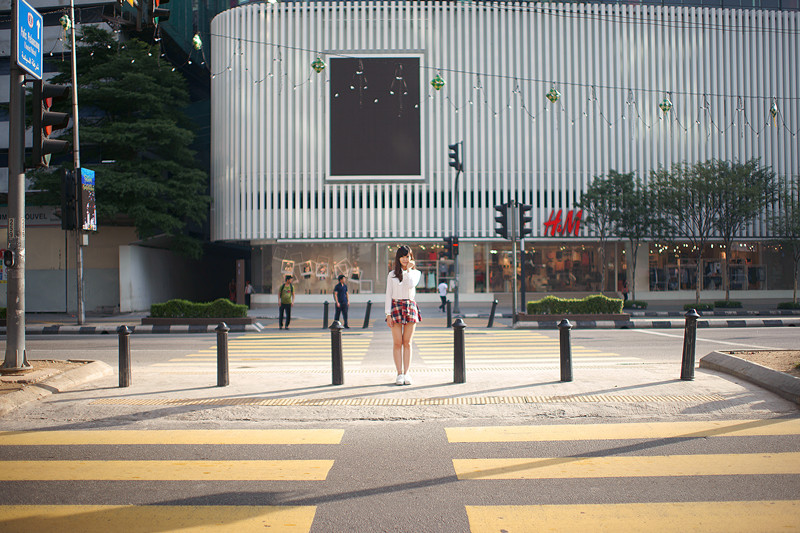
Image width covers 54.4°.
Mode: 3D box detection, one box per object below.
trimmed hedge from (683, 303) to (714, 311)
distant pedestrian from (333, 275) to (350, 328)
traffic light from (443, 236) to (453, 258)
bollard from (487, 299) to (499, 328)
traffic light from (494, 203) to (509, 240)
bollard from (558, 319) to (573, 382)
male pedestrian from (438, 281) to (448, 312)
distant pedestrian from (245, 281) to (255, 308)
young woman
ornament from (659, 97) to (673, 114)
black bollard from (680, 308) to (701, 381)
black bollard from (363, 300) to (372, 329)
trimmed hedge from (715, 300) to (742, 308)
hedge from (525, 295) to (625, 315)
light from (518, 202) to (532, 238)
[{"bbox_3d":[13.862,1.905,36.134,1.269,0.294,1.066,0,-2,0],"label":"trimmed hedge"},{"bbox_3d":[-1.828,1.100,24.300,0.520,1.690,0.380,0,-2,-24],"label":"distant pedestrian"},{"bbox_3d":[2.217,-0.899,36.300,0.430,1.004,0.340,0,-1,-4],"label":"traffic light"},{"bbox_3d":[3.009,1.532,24.969,0.178,0.883,0.178,10,-2,0],"label":"bollard"},{"bbox_3d":[3.233,-1.433,24.766,0.406,1.127,0.365,0,-2,0],"label":"traffic light"},{"bbox_3d":[1.926,0.976,9.050,0.165,0.731,0.165,0,-1,-4],"label":"bollard"},{"bbox_3d":[2.203,1.565,40.300,0.500,1.680,0.450,-2,-2,37],"label":"male pedestrian"},{"bbox_3d":[-8.709,1.667,45.000,0.420,1.678,0.500,0,-2,-28],"label":"distant pedestrian"},{"bbox_3d":[0.044,0.576,9.186,0.436,1.634,0.304,0,-2,-2],"label":"young woman"},{"bbox_3d":[8.816,-5.342,25.800,0.440,0.540,0.220,-1,-2,19],"label":"ornament"},{"bbox_3d":[3.507,0.942,9.389,0.178,0.842,0.178,5,-2,0],"label":"black bollard"},{"bbox_3d":[-1.021,1.548,24.969,0.178,0.883,0.178,9,-2,0],"label":"black bollard"},{"bbox_3d":[17.419,2.024,41.209,1.269,0.294,1.066,0,-2,0],"label":"trimmed hedge"},{"bbox_3d":[5.688,1.231,25.200,3.050,0.680,1.000,0,-2,-3],"label":"hedge"},{"bbox_3d":[3.937,-1.422,24.200,0.390,1.120,0.380,-1,-2,7],"label":"light"}]

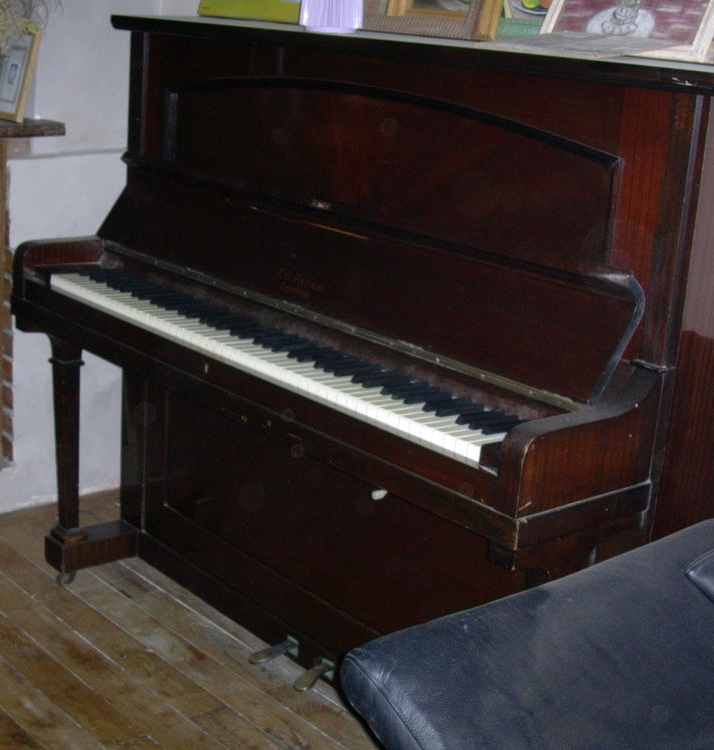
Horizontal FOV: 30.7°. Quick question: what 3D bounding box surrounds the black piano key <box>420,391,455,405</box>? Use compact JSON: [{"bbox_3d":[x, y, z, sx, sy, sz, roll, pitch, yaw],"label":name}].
[{"bbox_3d":[0.136,0.042,1.932,0.093,0.012,0.011,-8,20,-40],"label":"black piano key"}]

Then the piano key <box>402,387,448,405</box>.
[{"bbox_3d":[0.109,0.032,1.962,0.093,0.012,0.011,-8,20,-40],"label":"piano key"}]

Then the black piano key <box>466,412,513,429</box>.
[{"bbox_3d":[0.198,0.066,1.862,0.093,0.012,0.011,-8,20,-40],"label":"black piano key"}]

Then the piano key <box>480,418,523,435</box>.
[{"bbox_3d":[0.215,0.072,1.843,0.093,0.012,0.011,-8,20,-40],"label":"piano key"}]

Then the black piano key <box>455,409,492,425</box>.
[{"bbox_3d":[0.180,0.059,1.882,0.093,0.012,0.011,-8,20,-40],"label":"black piano key"}]

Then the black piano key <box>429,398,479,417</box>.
[{"bbox_3d":[0.154,0.049,1.912,0.093,0.012,0.011,-8,20,-40],"label":"black piano key"}]

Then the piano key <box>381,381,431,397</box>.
[{"bbox_3d":[0.075,0.018,2.001,0.093,0.012,0.011,-8,20,-40],"label":"piano key"}]

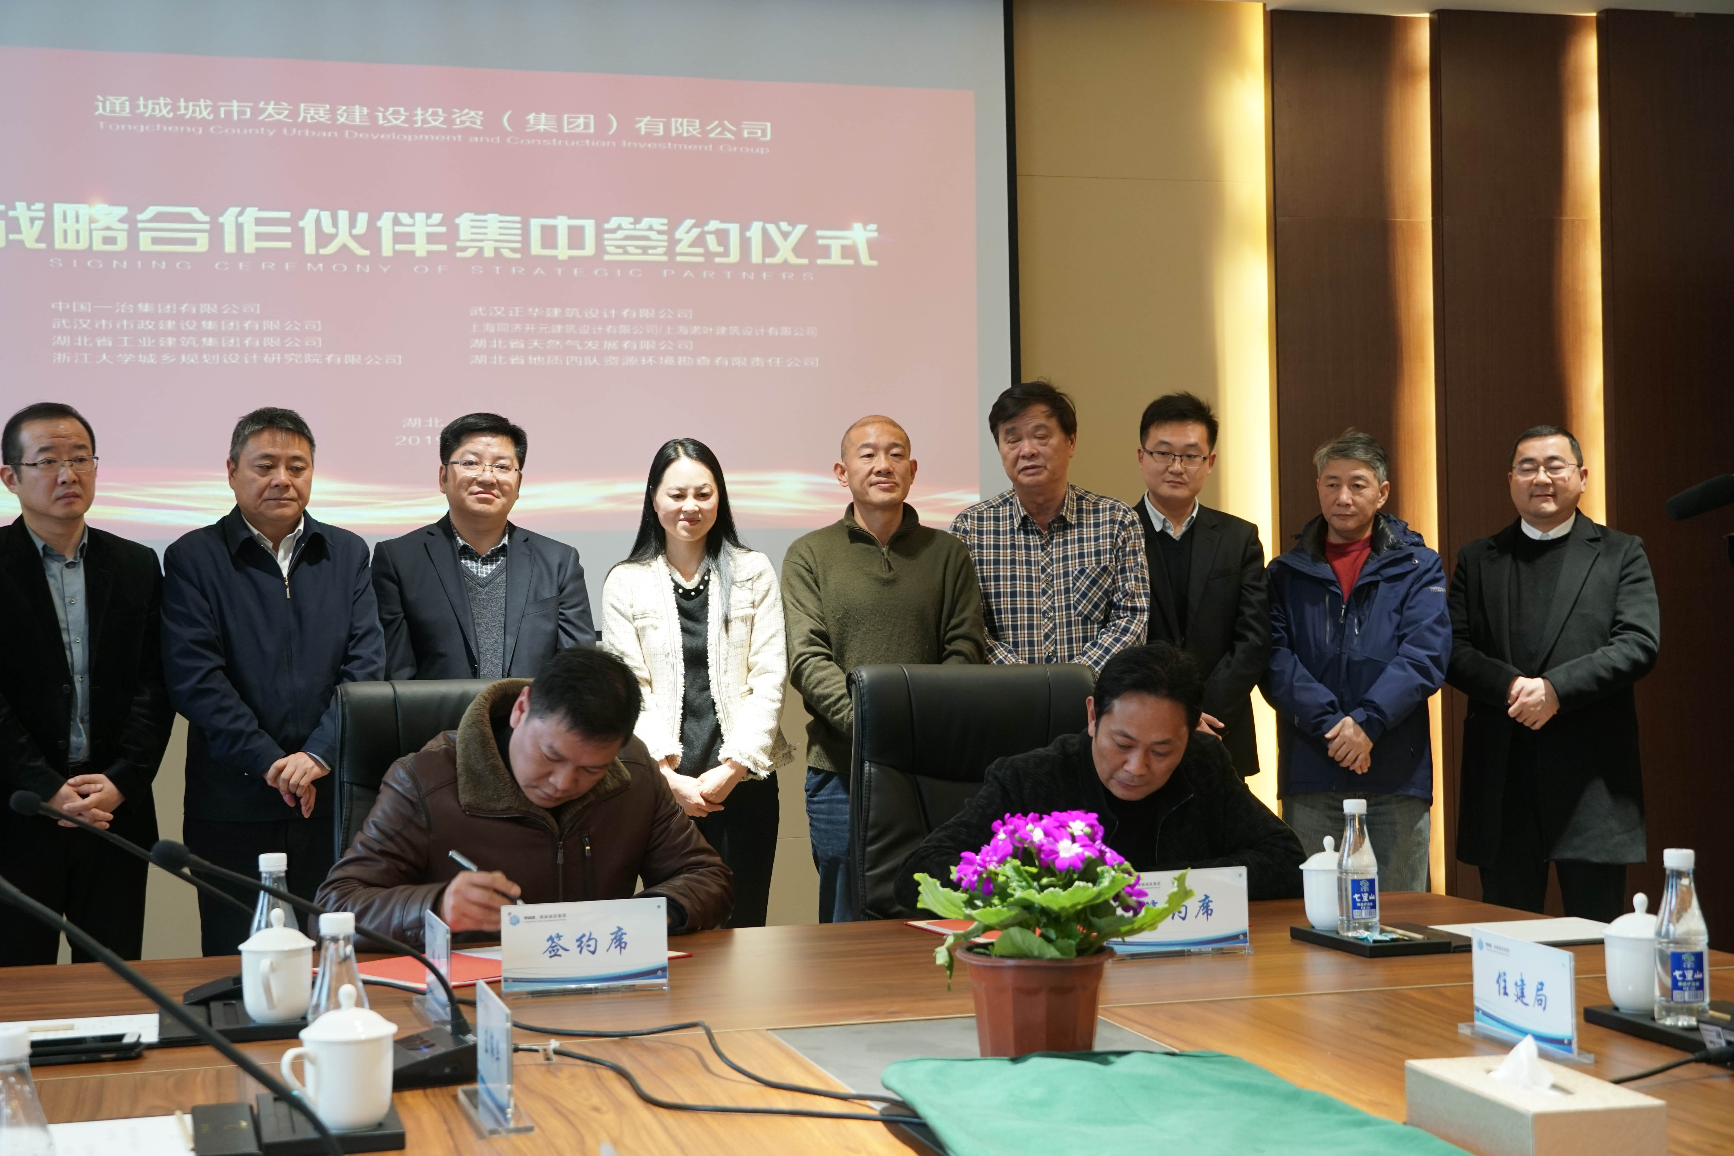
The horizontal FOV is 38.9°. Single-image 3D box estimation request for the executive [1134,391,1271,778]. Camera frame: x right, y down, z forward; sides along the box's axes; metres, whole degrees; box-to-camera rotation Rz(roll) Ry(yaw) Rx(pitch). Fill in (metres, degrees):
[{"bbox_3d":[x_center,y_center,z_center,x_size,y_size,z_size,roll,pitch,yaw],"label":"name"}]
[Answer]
[{"bbox_3d":[0.708,0.433,5.492,0.480,1.700,0.290,-1,-1,-9],"label":"executive"}]

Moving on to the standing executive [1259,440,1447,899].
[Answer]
[{"bbox_3d":[1.203,0.455,6.009,0.470,1.626,0.310,-1,-1,20],"label":"standing executive"}]

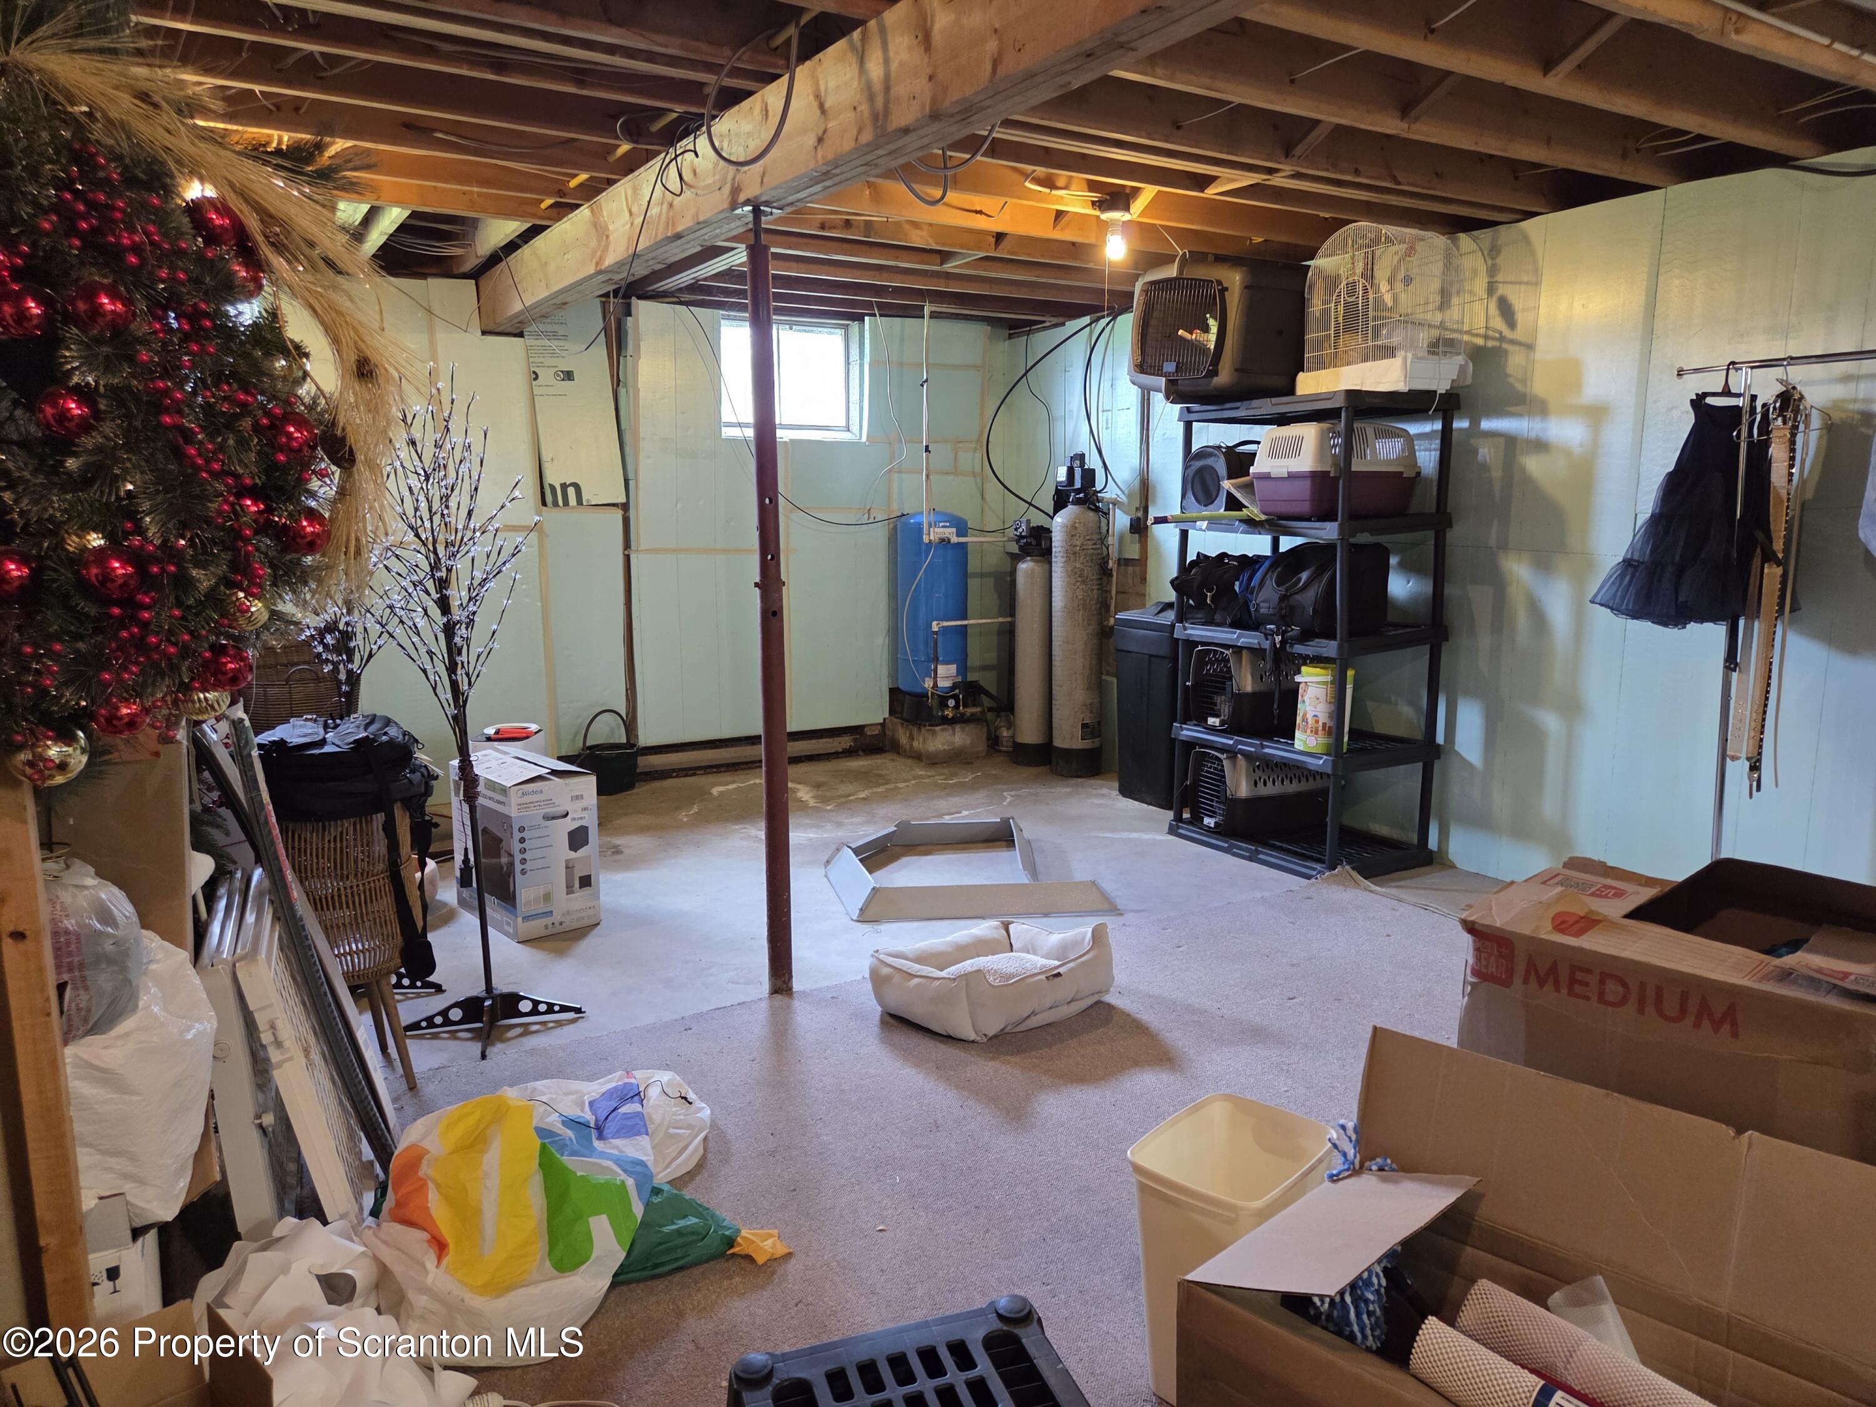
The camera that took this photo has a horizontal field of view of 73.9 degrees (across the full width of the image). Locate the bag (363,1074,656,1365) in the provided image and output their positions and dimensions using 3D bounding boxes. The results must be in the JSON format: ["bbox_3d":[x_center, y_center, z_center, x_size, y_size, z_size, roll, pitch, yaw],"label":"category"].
[{"bbox_3d":[-0.807,0.937,2.316,0.520,0.280,0.550,-4,10,-20],"label":"bag"}]

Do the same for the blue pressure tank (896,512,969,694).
[{"bbox_3d":[-0.026,-0.559,7.179,0.410,1.048,0.410,0,9,0],"label":"blue pressure tank"}]

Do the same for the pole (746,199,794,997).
[{"bbox_3d":[-0.473,-0.242,3.530,0.085,2.220,0.085,0,9,0],"label":"pole"}]

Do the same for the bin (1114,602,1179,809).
[{"bbox_3d":[1.152,0.006,6.041,0.370,0.930,0.375,-7,11,-32],"label":"bin"}]

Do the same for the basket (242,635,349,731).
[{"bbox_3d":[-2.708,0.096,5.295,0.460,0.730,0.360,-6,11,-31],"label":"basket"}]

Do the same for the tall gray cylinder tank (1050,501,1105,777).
[{"bbox_3d":[0.737,-0.342,6.581,0.262,1.435,0.262,0,9,0],"label":"tall gray cylinder tank"}]

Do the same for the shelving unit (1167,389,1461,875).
[{"bbox_3d":[1.500,-0.296,5.098,0.595,1.830,0.915,-6,11,-29],"label":"shelving unit"}]

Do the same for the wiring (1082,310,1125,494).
[{"bbox_3d":[0.848,-1.536,6.403,0.140,0.940,0.320,-7,11,-32],"label":"wiring"}]

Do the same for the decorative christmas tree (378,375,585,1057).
[{"bbox_3d":[-1.287,0.028,3.432,0.500,1.800,0.490,-2,10,-11],"label":"decorative christmas tree"}]

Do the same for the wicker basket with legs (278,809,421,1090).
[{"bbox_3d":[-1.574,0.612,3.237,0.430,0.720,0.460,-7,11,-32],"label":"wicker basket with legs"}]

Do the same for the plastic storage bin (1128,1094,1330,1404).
[{"bbox_3d":[0.477,0.906,2.015,0.225,0.416,0.292,7,12,40],"label":"plastic storage bin"}]

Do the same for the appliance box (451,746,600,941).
[{"bbox_3d":[-1.445,0.482,4.370,0.302,0.540,0.490,-9,12,-42],"label":"appliance box"}]

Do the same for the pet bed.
[{"bbox_3d":[0.174,0.782,3.678,0.570,0.205,0.390,-9,12,-40],"label":"pet bed"}]

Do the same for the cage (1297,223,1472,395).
[{"bbox_3d":[1.755,-1.515,4.854,0.310,0.650,0.640,-4,10,-20],"label":"cage"}]

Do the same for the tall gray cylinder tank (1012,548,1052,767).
[{"bbox_3d":[0.523,-0.263,6.832,0.200,1.200,0.200,0,9,0],"label":"tall gray cylinder tank"}]

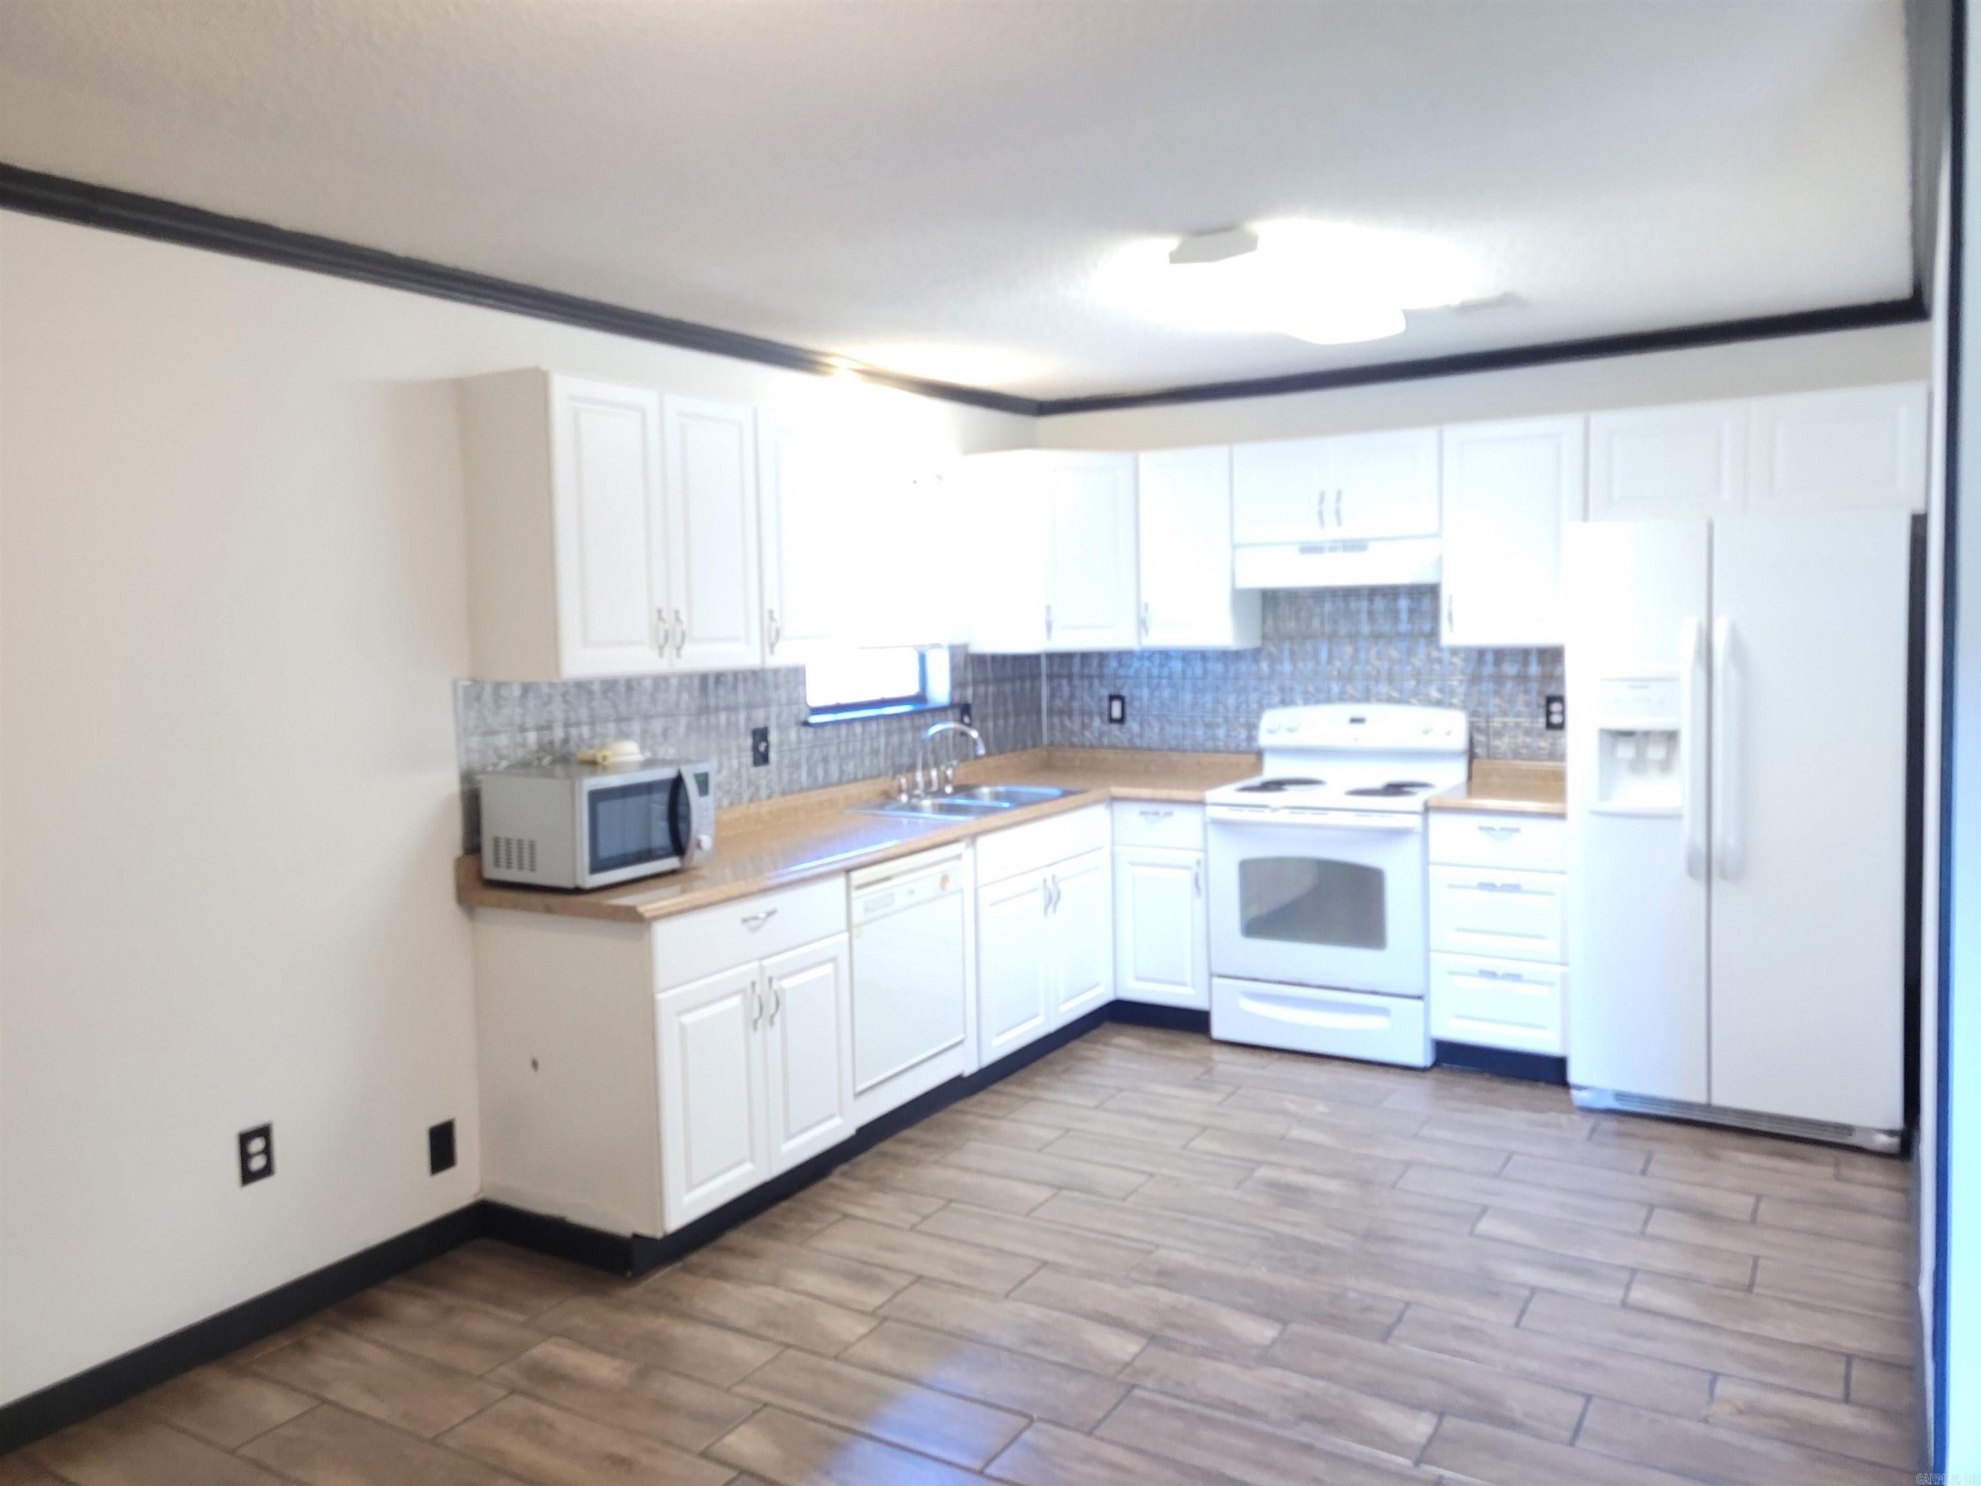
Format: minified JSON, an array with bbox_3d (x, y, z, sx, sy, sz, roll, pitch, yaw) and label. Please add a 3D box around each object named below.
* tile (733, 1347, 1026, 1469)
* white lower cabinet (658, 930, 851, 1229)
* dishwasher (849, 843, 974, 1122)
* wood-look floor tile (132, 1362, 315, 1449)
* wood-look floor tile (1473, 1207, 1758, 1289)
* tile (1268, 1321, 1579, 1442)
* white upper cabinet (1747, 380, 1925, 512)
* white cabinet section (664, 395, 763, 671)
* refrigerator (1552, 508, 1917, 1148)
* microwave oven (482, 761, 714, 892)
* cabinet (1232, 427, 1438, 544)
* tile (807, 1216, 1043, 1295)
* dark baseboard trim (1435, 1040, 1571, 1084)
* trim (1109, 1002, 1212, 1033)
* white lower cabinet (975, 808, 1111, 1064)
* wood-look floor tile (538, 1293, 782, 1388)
[{"bbox_3d":[-0.222,1.315,2.946,0.605,0.010,0.198,2,6,32],"label":"tile"},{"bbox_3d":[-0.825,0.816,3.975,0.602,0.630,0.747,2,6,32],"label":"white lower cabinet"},{"bbox_3d":[-0.496,0.712,4.664,0.604,0.754,0.614,2,6,32],"label":"dishwasher"},{"bbox_3d":[-1.546,1.333,3.004,0.380,0.010,0.200,1,6,31],"label":"wood-look floor tile"},{"bbox_3d":[1.480,1.207,3.553,0.600,0.010,0.200,1,6,31],"label":"wood-look floor tile"},{"bbox_3d":[0.861,1.272,2.978,0.600,0.010,0.200,1,6,31],"label":"tile"},{"bbox_3d":[2.577,-0.861,4.532,0.465,0.372,0.320,1,6,31],"label":"white upper cabinet"},{"bbox_3d":[-0.892,-0.572,4.166,0.318,0.741,0.385,1,5,31],"label":"white cabinet section"},{"bbox_3d":[2.309,0.219,4.589,0.878,1.777,0.790,1,5,31],"label":"refrigerator"},{"bbox_3d":[-0.992,0.198,3.831,0.380,0.277,0.465,2,6,32],"label":"microwave oven"},{"bbox_3d":[1.280,-0.897,5.322,0.750,0.357,0.320,1,6,31],"label":"cabinet"},{"bbox_3d":[-0.171,1.246,3.607,0.600,0.010,0.200,1,6,31],"label":"tile"},{"bbox_3d":[1.711,1.066,4.988,0.433,0.088,0.015,2,6,32],"label":"dark baseboard trim"},{"bbox_3d":[0.641,1.026,5.570,0.460,0.100,0.016,1,5,31],"label":"trim"},{"bbox_3d":[-0.042,0.617,5.230,0.602,0.780,0.922,2,6,32],"label":"white lower cabinet"},{"bbox_3d":[-0.738,1.306,3.266,0.605,0.010,0.202,1,5,31],"label":"wood-look floor tile"}]

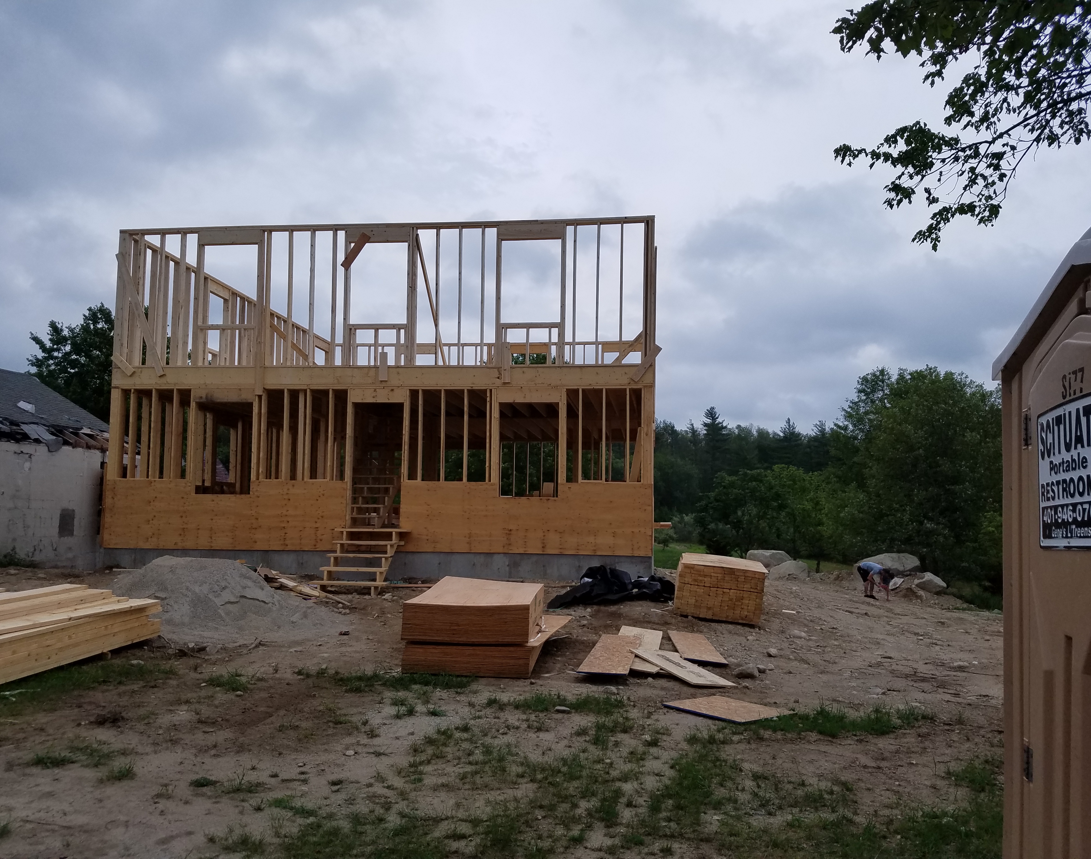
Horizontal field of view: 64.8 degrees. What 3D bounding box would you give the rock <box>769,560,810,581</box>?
[{"bbox_3d":[6.434,3.719,22.700,1.100,0.550,0.880,-1,-5,16],"label":"rock"}]

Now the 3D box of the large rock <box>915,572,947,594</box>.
[{"bbox_3d":[11.118,4.424,24.800,0.900,0.580,0.780,-2,-6,24],"label":"large rock"}]

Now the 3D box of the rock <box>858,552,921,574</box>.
[{"bbox_3d":[10.491,4.117,26.300,1.850,0.700,1.300,-1,-5,22],"label":"rock"}]

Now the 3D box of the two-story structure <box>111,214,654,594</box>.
[{"bbox_3d":[-2.520,-0.058,20.632,9.754,6.360,11.050,0,-5,5],"label":"two-story structure"}]

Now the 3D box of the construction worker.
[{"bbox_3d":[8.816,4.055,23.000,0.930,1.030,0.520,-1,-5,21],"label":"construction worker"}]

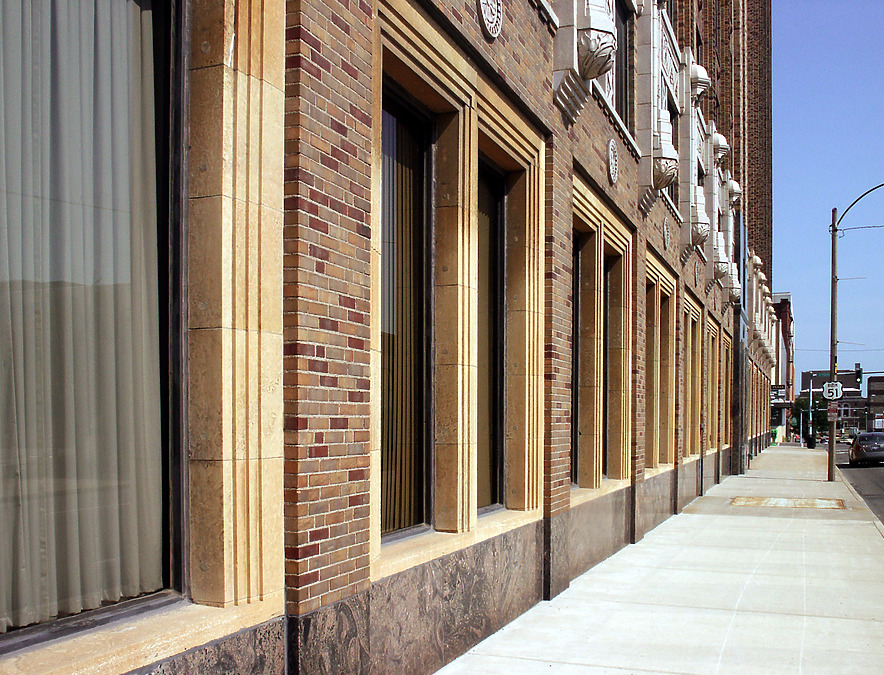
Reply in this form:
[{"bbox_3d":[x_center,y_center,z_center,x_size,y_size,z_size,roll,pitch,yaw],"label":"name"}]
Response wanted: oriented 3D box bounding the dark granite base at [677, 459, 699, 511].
[{"bbox_3d":[5.241,3.074,19.253,0.150,0.880,4.400,-2,-5,22],"label":"dark granite base"}]

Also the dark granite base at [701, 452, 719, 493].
[{"bbox_3d":[6.937,3.462,23.511,0.150,0.890,4.400,-2,-5,22],"label":"dark granite base"}]

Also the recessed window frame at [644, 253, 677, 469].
[{"bbox_3d":[3.632,0.463,15.732,0.300,3.550,3.700,-2,-5,22],"label":"recessed window frame"}]

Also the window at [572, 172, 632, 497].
[{"bbox_3d":[1.899,0.093,11.379,0.300,3.550,3.700,-2,-5,22],"label":"window"}]

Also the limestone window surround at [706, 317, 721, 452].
[{"bbox_3d":[7.079,1.260,24.387,0.300,3.520,3.700,-2,-5,22],"label":"limestone window surround"}]

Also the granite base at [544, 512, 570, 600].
[{"bbox_3d":[1.101,2.092,8.794,0.100,0.760,0.765,-2,-5,22],"label":"granite base"}]

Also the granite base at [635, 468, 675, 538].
[{"bbox_3d":[3.508,2.659,14.903,0.150,0.850,4.400,-2,-5,22],"label":"granite base"}]

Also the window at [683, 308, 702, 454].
[{"bbox_3d":[5.281,1.016,20.104,0.200,3.200,3.400,-2,-5,22],"label":"window"}]

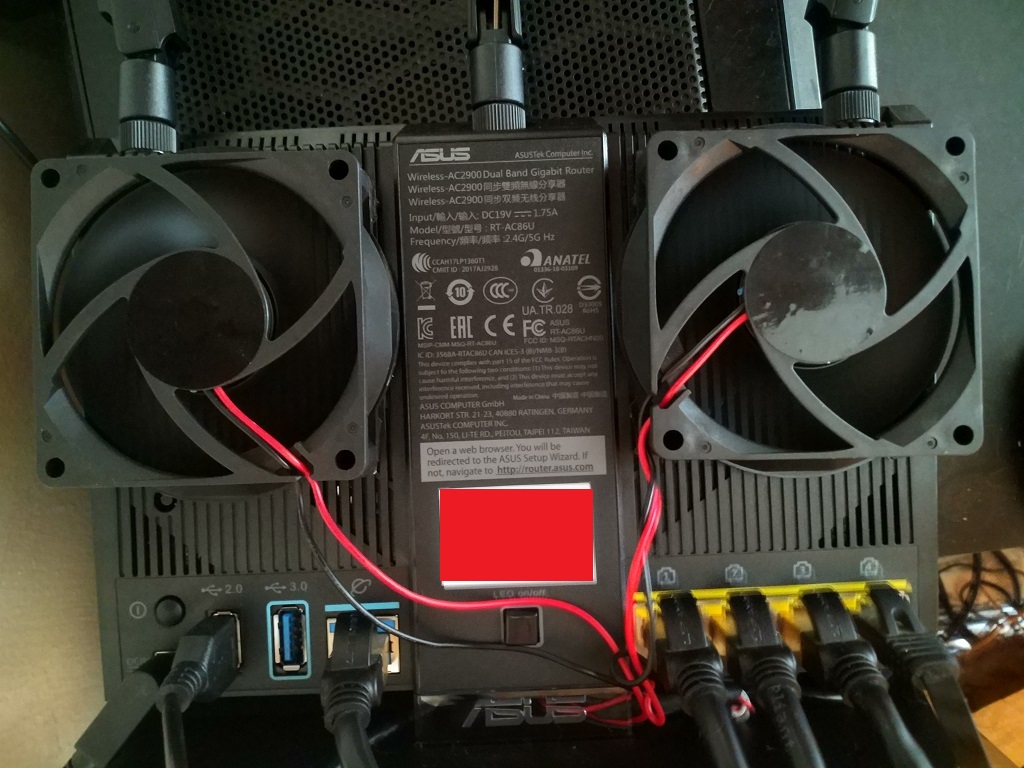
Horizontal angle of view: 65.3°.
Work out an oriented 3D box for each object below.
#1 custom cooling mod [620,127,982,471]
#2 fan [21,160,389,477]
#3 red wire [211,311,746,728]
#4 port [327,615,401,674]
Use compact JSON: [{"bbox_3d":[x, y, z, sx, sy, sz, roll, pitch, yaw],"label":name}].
[{"bbox_3d":[0.064,-0.019,0.176,0.075,0.018,0.075,-1,89,0],"label":"custom cooling mod"},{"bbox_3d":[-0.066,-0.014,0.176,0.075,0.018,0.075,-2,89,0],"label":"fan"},{"bbox_3d":[-0.007,0.029,0.171,0.109,0.023,0.086,-2,89,0],"label":"red wire"},{"bbox_3d":[-0.033,0.058,0.184,0.016,0.013,0.013,-2,92,0],"label":"port"}]

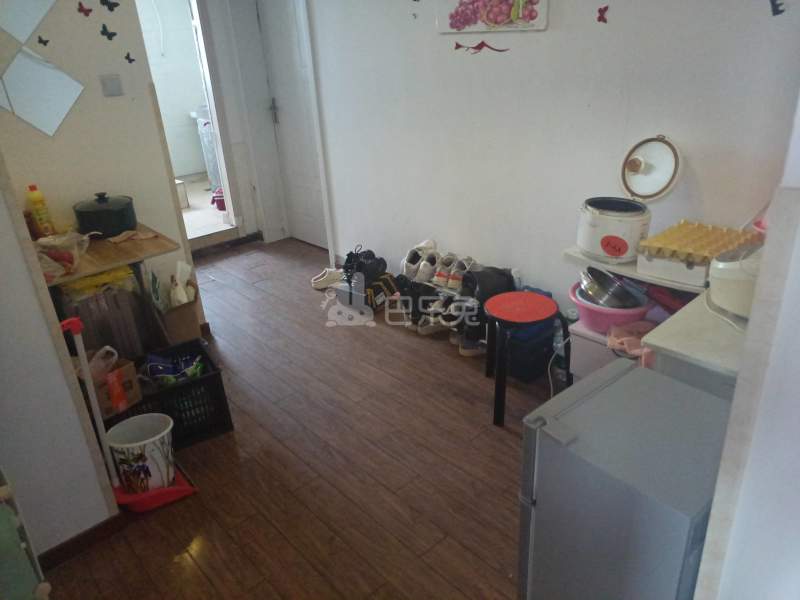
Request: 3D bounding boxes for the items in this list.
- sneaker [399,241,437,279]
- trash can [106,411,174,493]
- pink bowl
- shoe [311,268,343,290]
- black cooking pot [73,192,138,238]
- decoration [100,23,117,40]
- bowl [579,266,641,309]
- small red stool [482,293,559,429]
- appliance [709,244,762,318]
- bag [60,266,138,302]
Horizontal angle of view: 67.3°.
[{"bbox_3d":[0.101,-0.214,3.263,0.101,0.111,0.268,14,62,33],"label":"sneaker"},{"bbox_3d":[-0.902,0.559,2.152,0.215,0.240,0.215,-3,24,1],"label":"trash can"},{"bbox_3d":[0.818,0.033,2.366,0.303,0.116,0.303,-3,24,1],"label":"pink bowl"},{"bbox_3d":[-0.444,-0.155,3.878,0.100,0.100,0.275,17,32,39],"label":"shoe"},{"bbox_3d":[-1.290,-0.386,2.628,0.245,0.170,0.235,-23,31,-37],"label":"black cooking pot"},{"bbox_3d":[-1.242,-1.139,2.559,0.068,0.063,0.010,-23,31,-37],"label":"decoration"},{"bbox_3d":[0.808,-0.046,2.319,0.247,0.101,0.247,31,32,6],"label":"bowl"},{"bbox_3d":[0.496,0.223,2.529,0.353,0.434,0.348,-3,24,1],"label":"small red stool"},{"bbox_3d":[1.009,-0.067,1.687,0.250,0.180,0.250,-23,31,-37],"label":"appliance"},{"bbox_3d":[-1.180,-0.080,2.374,0.300,0.130,0.220,-23,31,-37],"label":"bag"}]

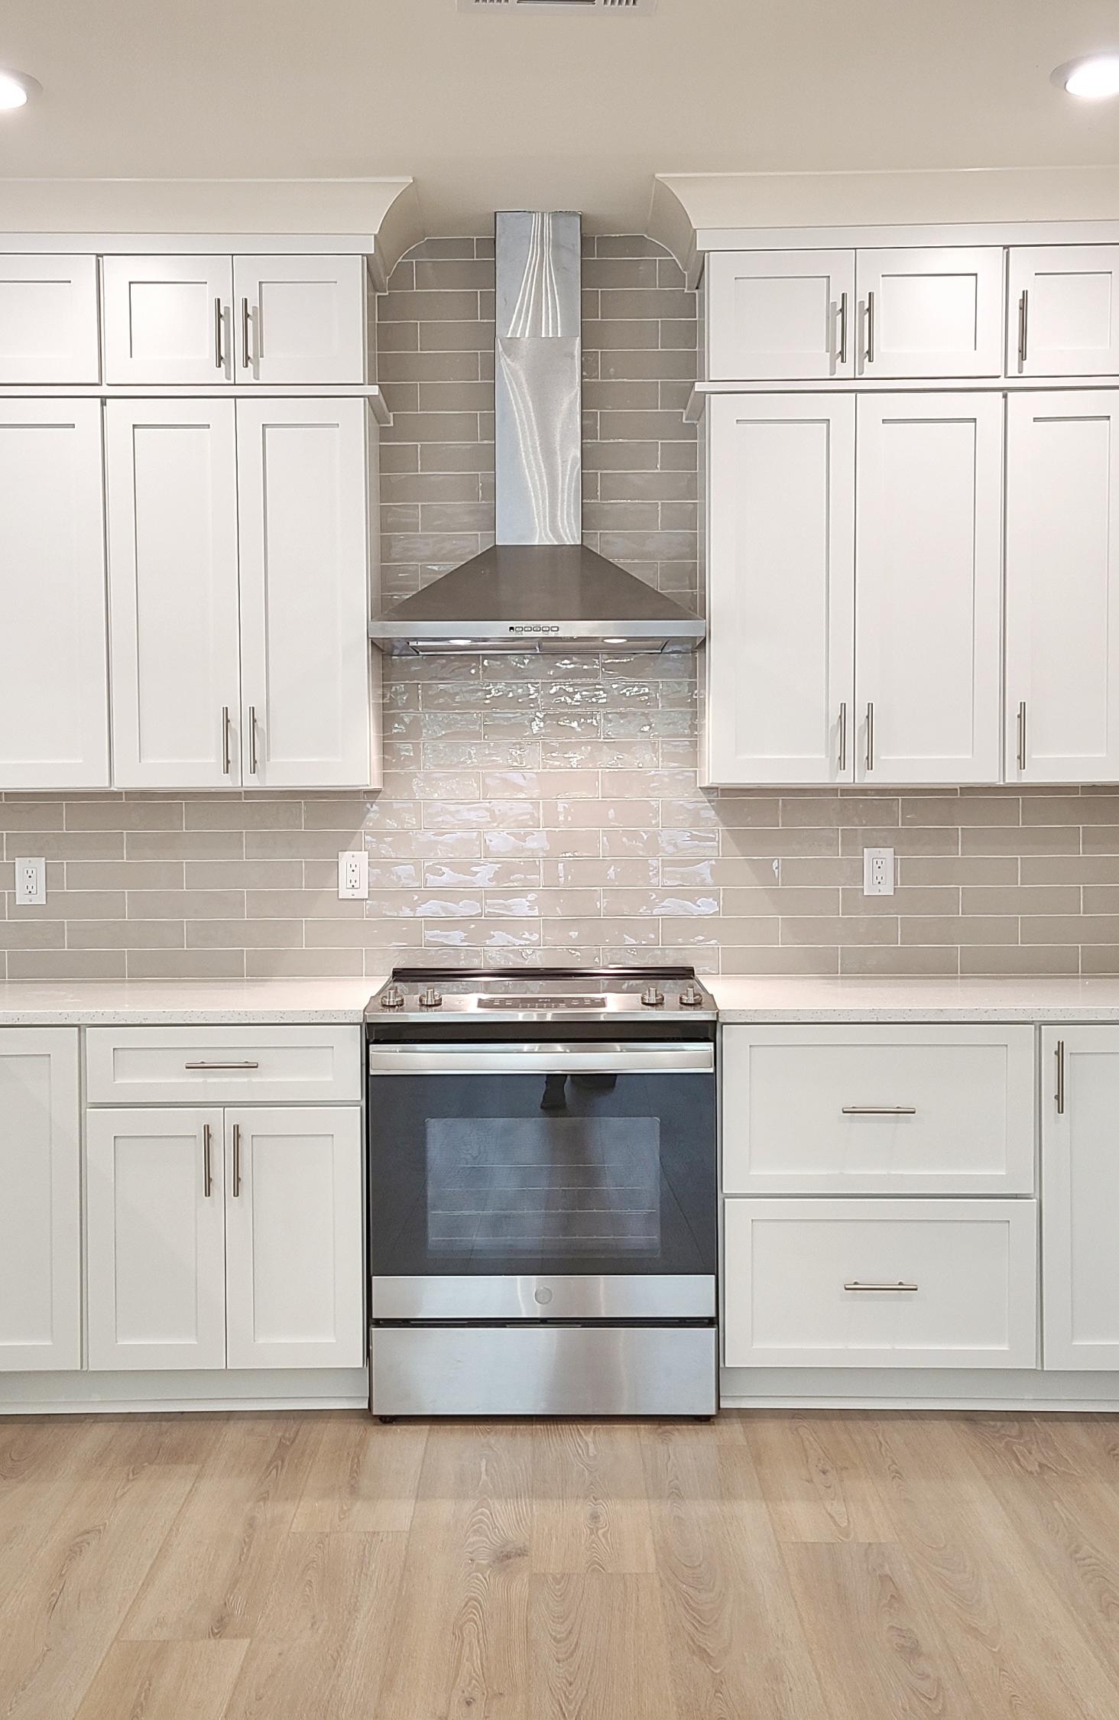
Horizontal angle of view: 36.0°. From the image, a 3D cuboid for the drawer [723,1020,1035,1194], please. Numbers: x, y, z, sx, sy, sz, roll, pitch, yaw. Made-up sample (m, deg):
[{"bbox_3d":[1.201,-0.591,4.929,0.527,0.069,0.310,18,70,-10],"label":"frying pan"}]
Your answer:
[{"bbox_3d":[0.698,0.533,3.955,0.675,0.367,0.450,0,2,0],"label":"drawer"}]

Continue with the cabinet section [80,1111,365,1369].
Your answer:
[{"bbox_3d":[-0.725,0.816,4.068,0.605,0.583,0.610,0,3,0],"label":"cabinet section"}]

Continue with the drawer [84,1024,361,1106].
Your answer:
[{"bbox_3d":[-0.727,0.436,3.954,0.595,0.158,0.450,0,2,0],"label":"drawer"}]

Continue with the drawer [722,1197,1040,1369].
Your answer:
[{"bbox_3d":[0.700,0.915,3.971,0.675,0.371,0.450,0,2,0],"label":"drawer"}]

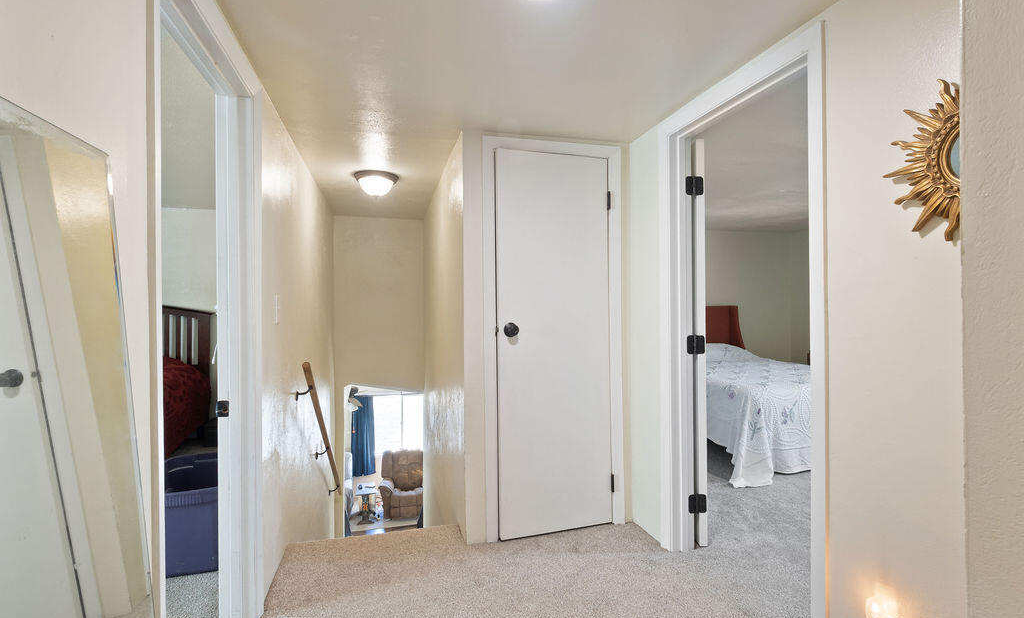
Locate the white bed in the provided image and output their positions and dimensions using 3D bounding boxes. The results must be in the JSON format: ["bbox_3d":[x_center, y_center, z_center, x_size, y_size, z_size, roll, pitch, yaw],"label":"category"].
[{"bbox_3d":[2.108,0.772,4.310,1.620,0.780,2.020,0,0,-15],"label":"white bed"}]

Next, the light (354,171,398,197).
[{"bbox_3d":[-0.923,-0.832,3.231,0.300,0.138,0.300,0,0,-15],"label":"light"}]

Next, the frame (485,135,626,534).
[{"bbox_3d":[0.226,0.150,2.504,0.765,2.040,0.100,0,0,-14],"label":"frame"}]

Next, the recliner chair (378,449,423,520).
[{"bbox_3d":[-1.852,3.174,8.683,1.000,1.010,0.930,0,0,-7],"label":"recliner chair"}]

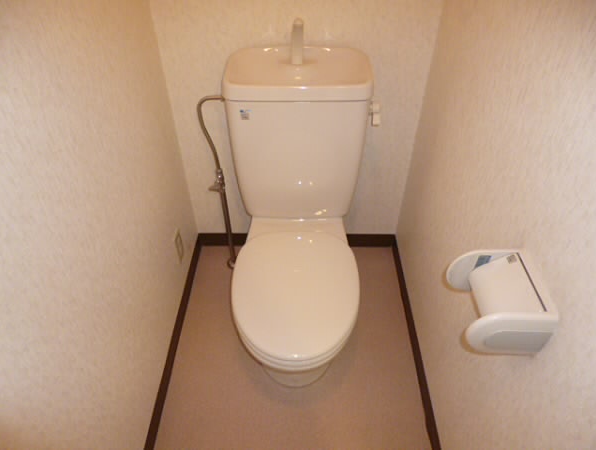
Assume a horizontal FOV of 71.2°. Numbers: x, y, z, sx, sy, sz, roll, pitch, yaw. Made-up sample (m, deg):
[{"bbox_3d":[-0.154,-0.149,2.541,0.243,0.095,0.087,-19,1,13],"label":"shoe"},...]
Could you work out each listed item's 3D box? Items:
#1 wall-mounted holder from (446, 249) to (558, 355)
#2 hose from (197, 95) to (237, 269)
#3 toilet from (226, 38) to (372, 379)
[{"bbox_3d":[0.350,0.143,0.751,0.120,0.110,0.160,1,44,0],"label":"wall-mounted holder"},{"bbox_3d":[-0.267,-0.108,1.510,0.090,0.780,0.050,1,44,0],"label":"hose"},{"bbox_3d":[0.000,0.054,1.272,0.385,0.880,0.755,1,44,0],"label":"toilet"}]

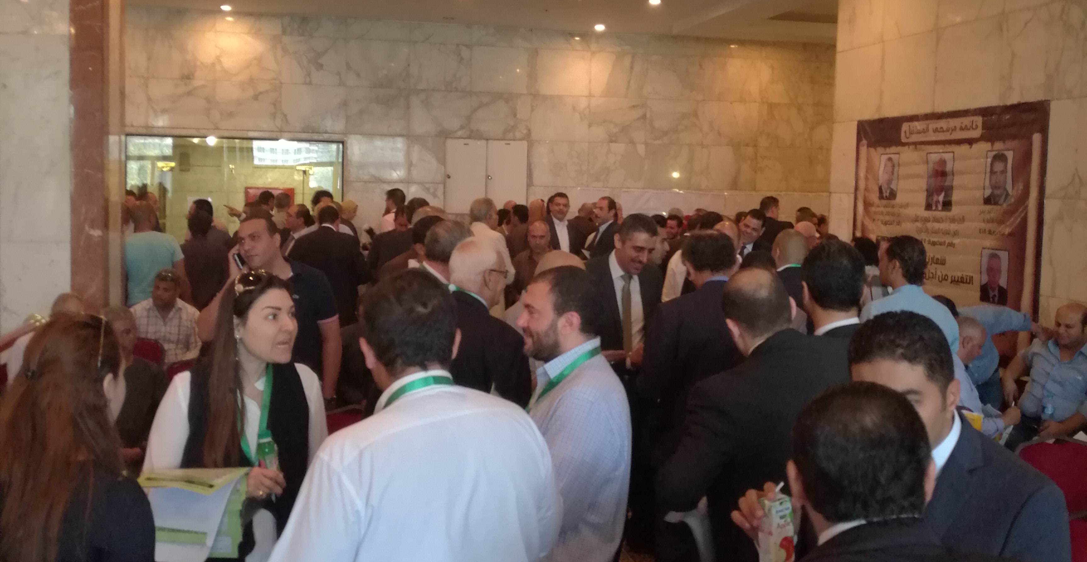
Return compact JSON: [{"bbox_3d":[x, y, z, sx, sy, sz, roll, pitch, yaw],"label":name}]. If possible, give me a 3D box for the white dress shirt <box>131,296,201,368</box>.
[{"bbox_3d":[-2.355,0.392,7.050,0.500,0.600,0.340,0,5,-14],"label":"white dress shirt"}]

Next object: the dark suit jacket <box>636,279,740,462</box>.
[{"bbox_3d":[0.615,0.351,4.250,0.560,0.730,0.360,-1,5,-22],"label":"dark suit jacket"}]

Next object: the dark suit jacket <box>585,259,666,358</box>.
[{"bbox_3d":[0.315,0.294,4.618,0.500,0.740,0.360,-1,6,-30],"label":"dark suit jacket"}]

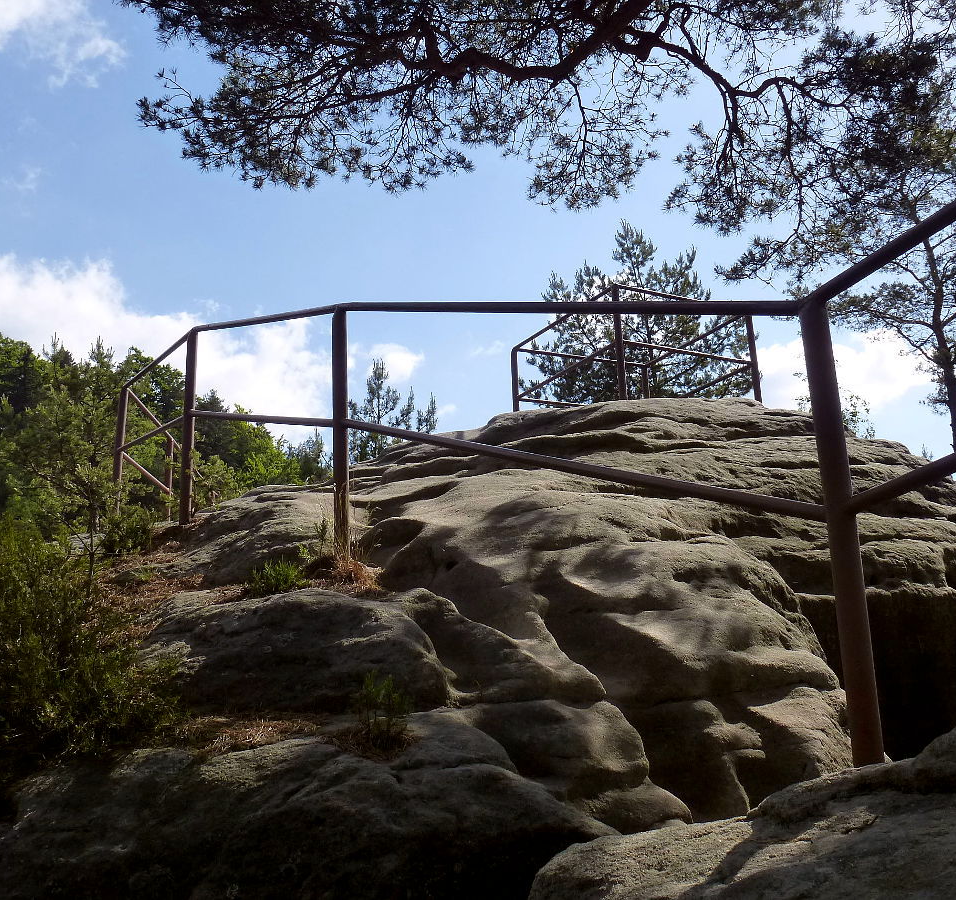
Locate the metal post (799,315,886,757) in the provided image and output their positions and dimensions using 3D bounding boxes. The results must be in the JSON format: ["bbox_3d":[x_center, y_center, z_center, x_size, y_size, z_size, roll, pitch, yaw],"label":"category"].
[{"bbox_3d":[0.787,0.154,2.120,0.062,1.020,0.062,-2,-14,0],"label":"metal post"}]

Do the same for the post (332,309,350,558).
[{"bbox_3d":[-0.581,-0.086,4.100,0.062,1.100,0.062,-3,-14,0],"label":"post"}]

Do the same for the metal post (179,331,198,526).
[{"bbox_3d":[-1.633,-0.133,5.480,0.062,1.130,0.062,-2,-14,0],"label":"metal post"}]

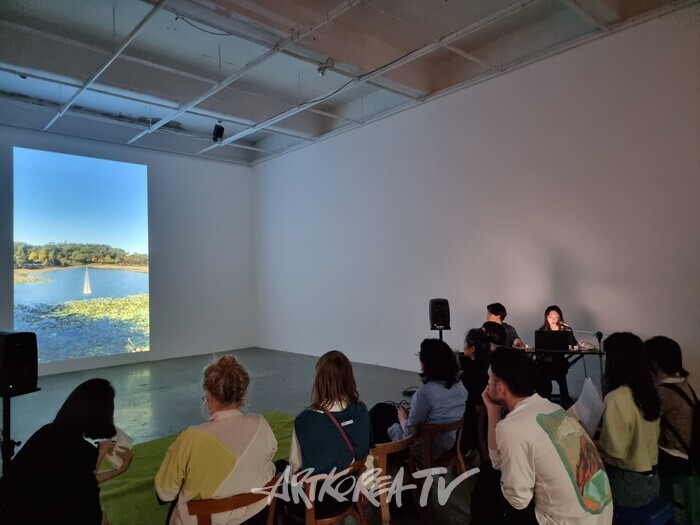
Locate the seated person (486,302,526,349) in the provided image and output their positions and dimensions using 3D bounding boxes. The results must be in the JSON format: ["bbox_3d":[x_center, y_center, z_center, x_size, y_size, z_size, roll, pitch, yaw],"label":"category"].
[{"bbox_3d":[1.670,1.090,5.420,0.500,1.280,0.750,-3,-2,25],"label":"seated person"}]

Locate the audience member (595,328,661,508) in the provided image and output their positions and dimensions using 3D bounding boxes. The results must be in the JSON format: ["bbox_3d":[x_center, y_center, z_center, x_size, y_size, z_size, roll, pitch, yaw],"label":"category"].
[{"bbox_3d":[1.410,1.008,2.700,0.470,1.250,0.780,-1,-2,-17],"label":"audience member"}]

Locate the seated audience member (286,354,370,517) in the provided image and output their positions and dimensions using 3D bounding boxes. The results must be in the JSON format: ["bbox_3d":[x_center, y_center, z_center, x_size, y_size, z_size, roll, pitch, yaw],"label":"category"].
[{"bbox_3d":[-0.160,1.075,2.670,0.470,1.220,0.780,0,-2,-30],"label":"seated audience member"}]

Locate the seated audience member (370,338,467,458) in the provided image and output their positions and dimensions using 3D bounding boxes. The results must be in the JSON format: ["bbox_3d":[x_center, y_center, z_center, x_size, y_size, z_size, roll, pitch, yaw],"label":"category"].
[{"bbox_3d":[0.430,1.070,3.200,0.480,1.200,0.800,0,-3,-38],"label":"seated audience member"}]

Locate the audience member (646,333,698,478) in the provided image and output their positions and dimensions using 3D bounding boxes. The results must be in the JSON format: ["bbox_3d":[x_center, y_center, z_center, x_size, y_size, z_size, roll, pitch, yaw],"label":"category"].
[{"bbox_3d":[1.780,1.030,2.950,0.470,1.210,0.800,-1,-2,-30],"label":"audience member"}]

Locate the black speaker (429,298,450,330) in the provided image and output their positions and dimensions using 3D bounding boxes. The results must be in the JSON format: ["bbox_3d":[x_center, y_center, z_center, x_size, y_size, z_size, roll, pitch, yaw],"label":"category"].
[{"bbox_3d":[1.010,0.584,5.450,0.235,0.360,0.225,-2,-2,8],"label":"black speaker"}]

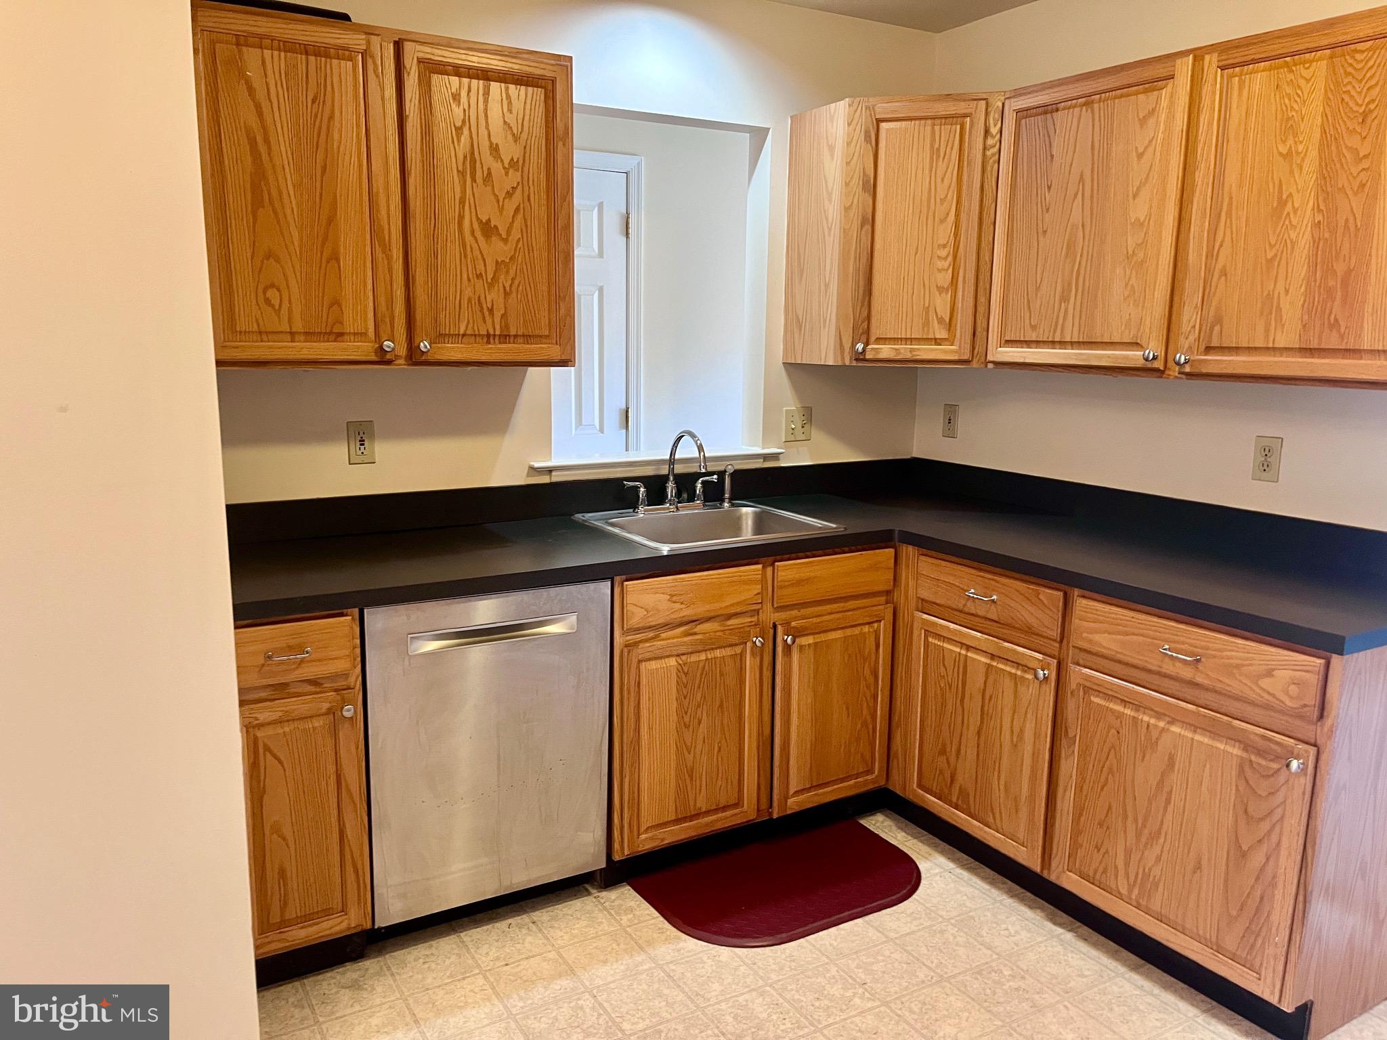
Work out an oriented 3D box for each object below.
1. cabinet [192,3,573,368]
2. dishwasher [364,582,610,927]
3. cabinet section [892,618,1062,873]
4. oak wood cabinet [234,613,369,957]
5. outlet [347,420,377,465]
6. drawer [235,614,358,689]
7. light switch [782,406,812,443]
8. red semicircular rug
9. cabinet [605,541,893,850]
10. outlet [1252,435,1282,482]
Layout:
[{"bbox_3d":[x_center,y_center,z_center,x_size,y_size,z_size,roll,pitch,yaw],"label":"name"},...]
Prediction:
[{"bbox_3d":[-0.770,-0.766,2.568,0.904,0.766,0.321,-5,12,-30],"label":"cabinet"},{"bbox_3d":[-0.610,0.494,2.695,0.595,0.762,0.620,-5,12,-30],"label":"dishwasher"},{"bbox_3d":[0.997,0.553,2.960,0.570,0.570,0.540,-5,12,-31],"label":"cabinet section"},{"bbox_3d":[-1.007,0.521,2.476,0.304,0.759,0.632,-5,12,-30],"label":"oak wood cabinet"},{"bbox_3d":[-0.887,-0.207,2.784,0.071,0.114,0.008,-5,12,-30],"label":"outlet"},{"bbox_3d":[-0.968,0.237,2.366,0.266,0.125,0.495,-5,12,-30],"label":"drawer"},{"bbox_3d":[0.351,-0.321,3.511,0.114,0.114,0.012,-5,12,-30],"label":"light switch"},{"bbox_3d":[0.261,0.972,2.774,0.779,0.014,0.458,-5,12,-30],"label":"red semicircular rug"},{"bbox_3d":[0.043,0.425,3.094,0.913,0.759,0.632,-5,12,-30],"label":"cabinet"},{"bbox_3d":[1.475,-0.156,2.676,0.008,0.114,0.069,-5,12,-30],"label":"outlet"}]

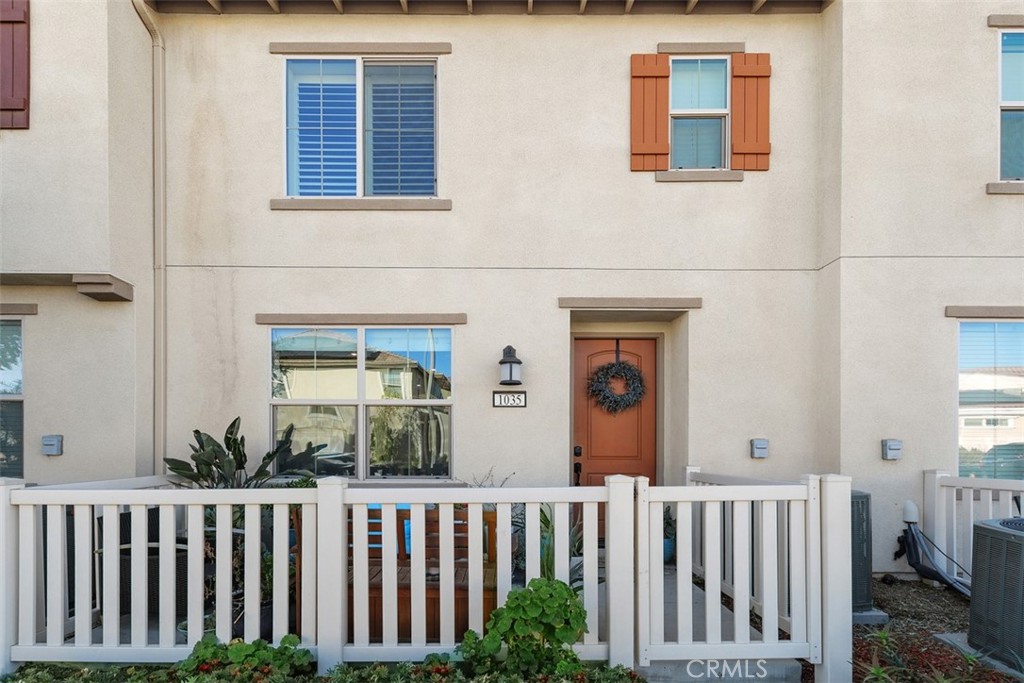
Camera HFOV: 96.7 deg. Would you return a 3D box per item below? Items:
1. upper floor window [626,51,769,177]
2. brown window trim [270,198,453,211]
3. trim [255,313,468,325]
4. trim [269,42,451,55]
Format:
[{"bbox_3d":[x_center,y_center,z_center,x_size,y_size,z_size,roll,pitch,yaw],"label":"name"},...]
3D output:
[{"bbox_3d":[1.856,-2.249,4.470,1.375,1.179,0.100,0,0,0],"label":"upper floor window"},{"bbox_3d":[-1.469,-1.329,4.440,1.768,0.107,0.070,0,0,0],"label":"brown window trim"},{"bbox_3d":[-1.466,-0.220,4.440,2.073,0.107,0.070,0,0,0],"label":"trim"},{"bbox_3d":[-1.474,-2.858,4.440,1.777,0.115,0.070,0,0,0],"label":"trim"}]

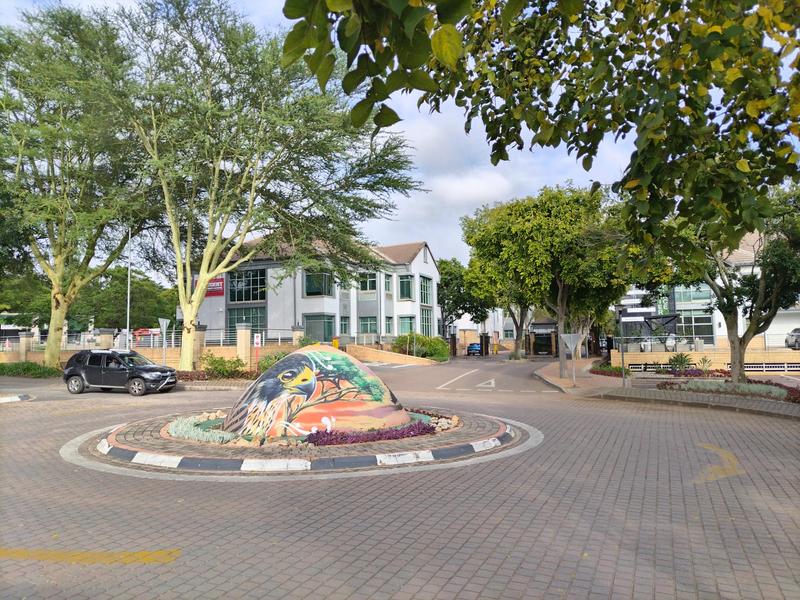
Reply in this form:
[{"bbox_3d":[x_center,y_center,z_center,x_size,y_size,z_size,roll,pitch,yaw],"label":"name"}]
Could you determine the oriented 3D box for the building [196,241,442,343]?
[{"bbox_3d":[-7.924,0.123,59.386,25.000,9.400,10.500,-3,-5,25],"label":"building"}]

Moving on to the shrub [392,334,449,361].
[{"bbox_3d":[1.574,3.874,48.500,4.300,2.200,2.800,-3,-5,25],"label":"shrub"}]

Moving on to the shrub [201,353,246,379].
[{"bbox_3d":[-8.518,3.185,29.000,2.200,1.250,1.500,0,-4,-5],"label":"shrub"}]

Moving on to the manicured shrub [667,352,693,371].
[{"bbox_3d":[14.187,3.147,30.500,1.200,1.000,1.200,-1,-4,0],"label":"manicured shrub"}]

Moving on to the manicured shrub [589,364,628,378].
[{"bbox_3d":[10.062,3.451,29.000,1.600,0.550,2.000,-1,-4,0],"label":"manicured shrub"}]

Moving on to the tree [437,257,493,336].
[{"bbox_3d":[6.340,0.649,60.000,6.200,9.500,6.200,-3,-5,25],"label":"tree"}]

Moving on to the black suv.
[{"bbox_3d":[-10.834,2.790,23.418,4.310,1.690,1.830,-2,-4,14],"label":"black suv"}]

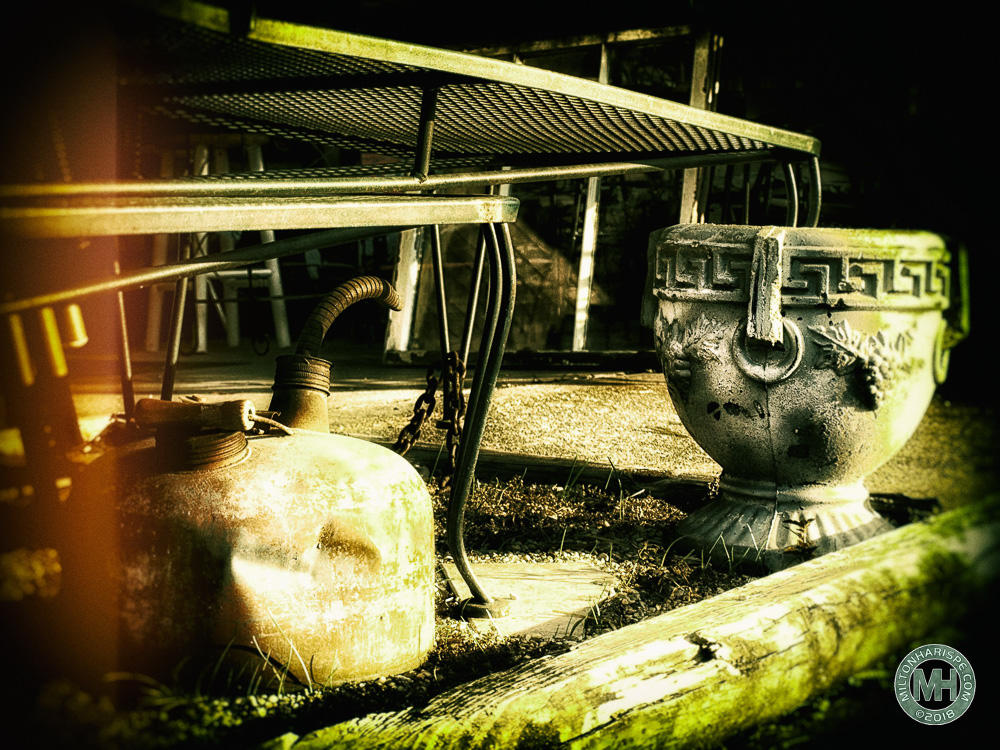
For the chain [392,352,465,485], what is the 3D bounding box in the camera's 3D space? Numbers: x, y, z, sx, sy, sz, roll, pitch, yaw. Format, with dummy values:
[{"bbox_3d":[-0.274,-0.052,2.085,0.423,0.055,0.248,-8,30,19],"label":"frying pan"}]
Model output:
[{"bbox_3d":[-0.111,0.068,2.650,0.115,0.205,0.100,2,6,9],"label":"chain"}]

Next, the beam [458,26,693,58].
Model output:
[{"bbox_3d":[0.148,-0.761,3.975,0.701,0.032,0.037,4,6,40],"label":"beam"}]

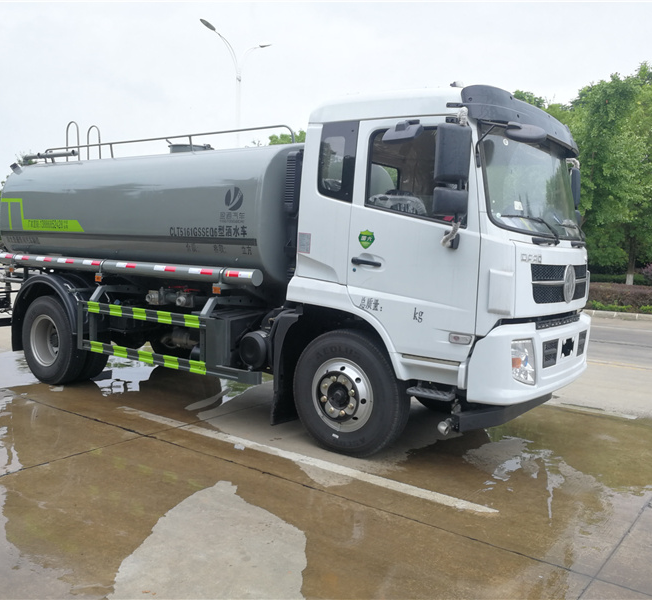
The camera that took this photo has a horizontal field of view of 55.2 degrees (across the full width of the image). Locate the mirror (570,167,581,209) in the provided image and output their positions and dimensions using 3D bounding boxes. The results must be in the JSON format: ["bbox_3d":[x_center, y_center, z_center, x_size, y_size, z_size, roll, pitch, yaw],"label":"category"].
[{"bbox_3d":[2.485,-1.099,6.203,0.095,0.400,0.210,5,5,25],"label":"mirror"}]

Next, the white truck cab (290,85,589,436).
[{"bbox_3d":[1.199,-0.408,5.464,1.940,2.440,2.400,6,5,35],"label":"white truck cab"}]

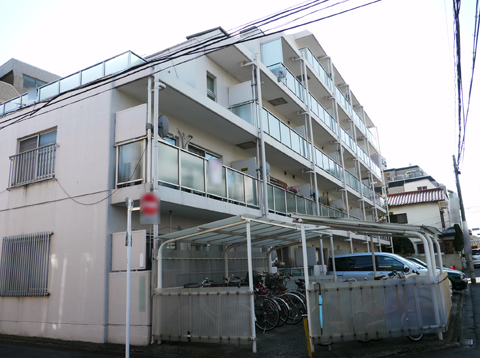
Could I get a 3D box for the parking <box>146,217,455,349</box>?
[{"bbox_3d":[1.870,2.292,9.217,5.250,2.280,6.600,-10,-15,29],"label":"parking"}]

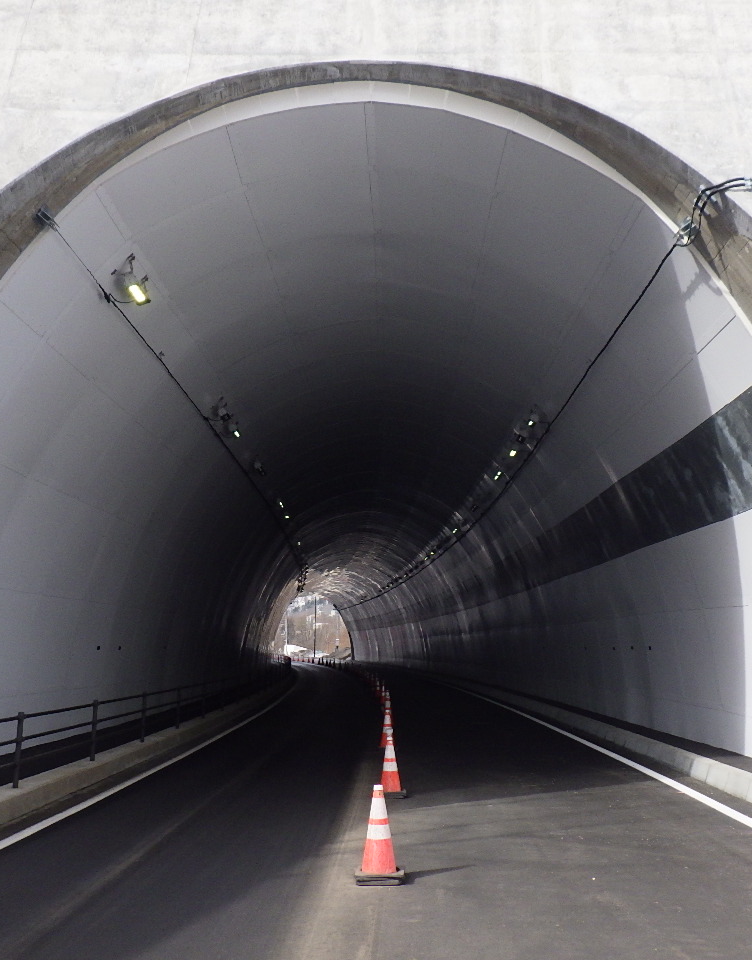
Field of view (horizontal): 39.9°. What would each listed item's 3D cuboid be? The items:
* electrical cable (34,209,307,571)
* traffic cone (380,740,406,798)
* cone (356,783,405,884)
[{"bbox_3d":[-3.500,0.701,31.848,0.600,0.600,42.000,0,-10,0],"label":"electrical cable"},{"bbox_3d":[0.192,3.515,12.700,0.370,0.700,0.370,0,-10,0],"label":"traffic cone"},{"bbox_3d":[0.027,2.700,7.930,0.370,0.700,0.370,0,-10,0],"label":"cone"}]

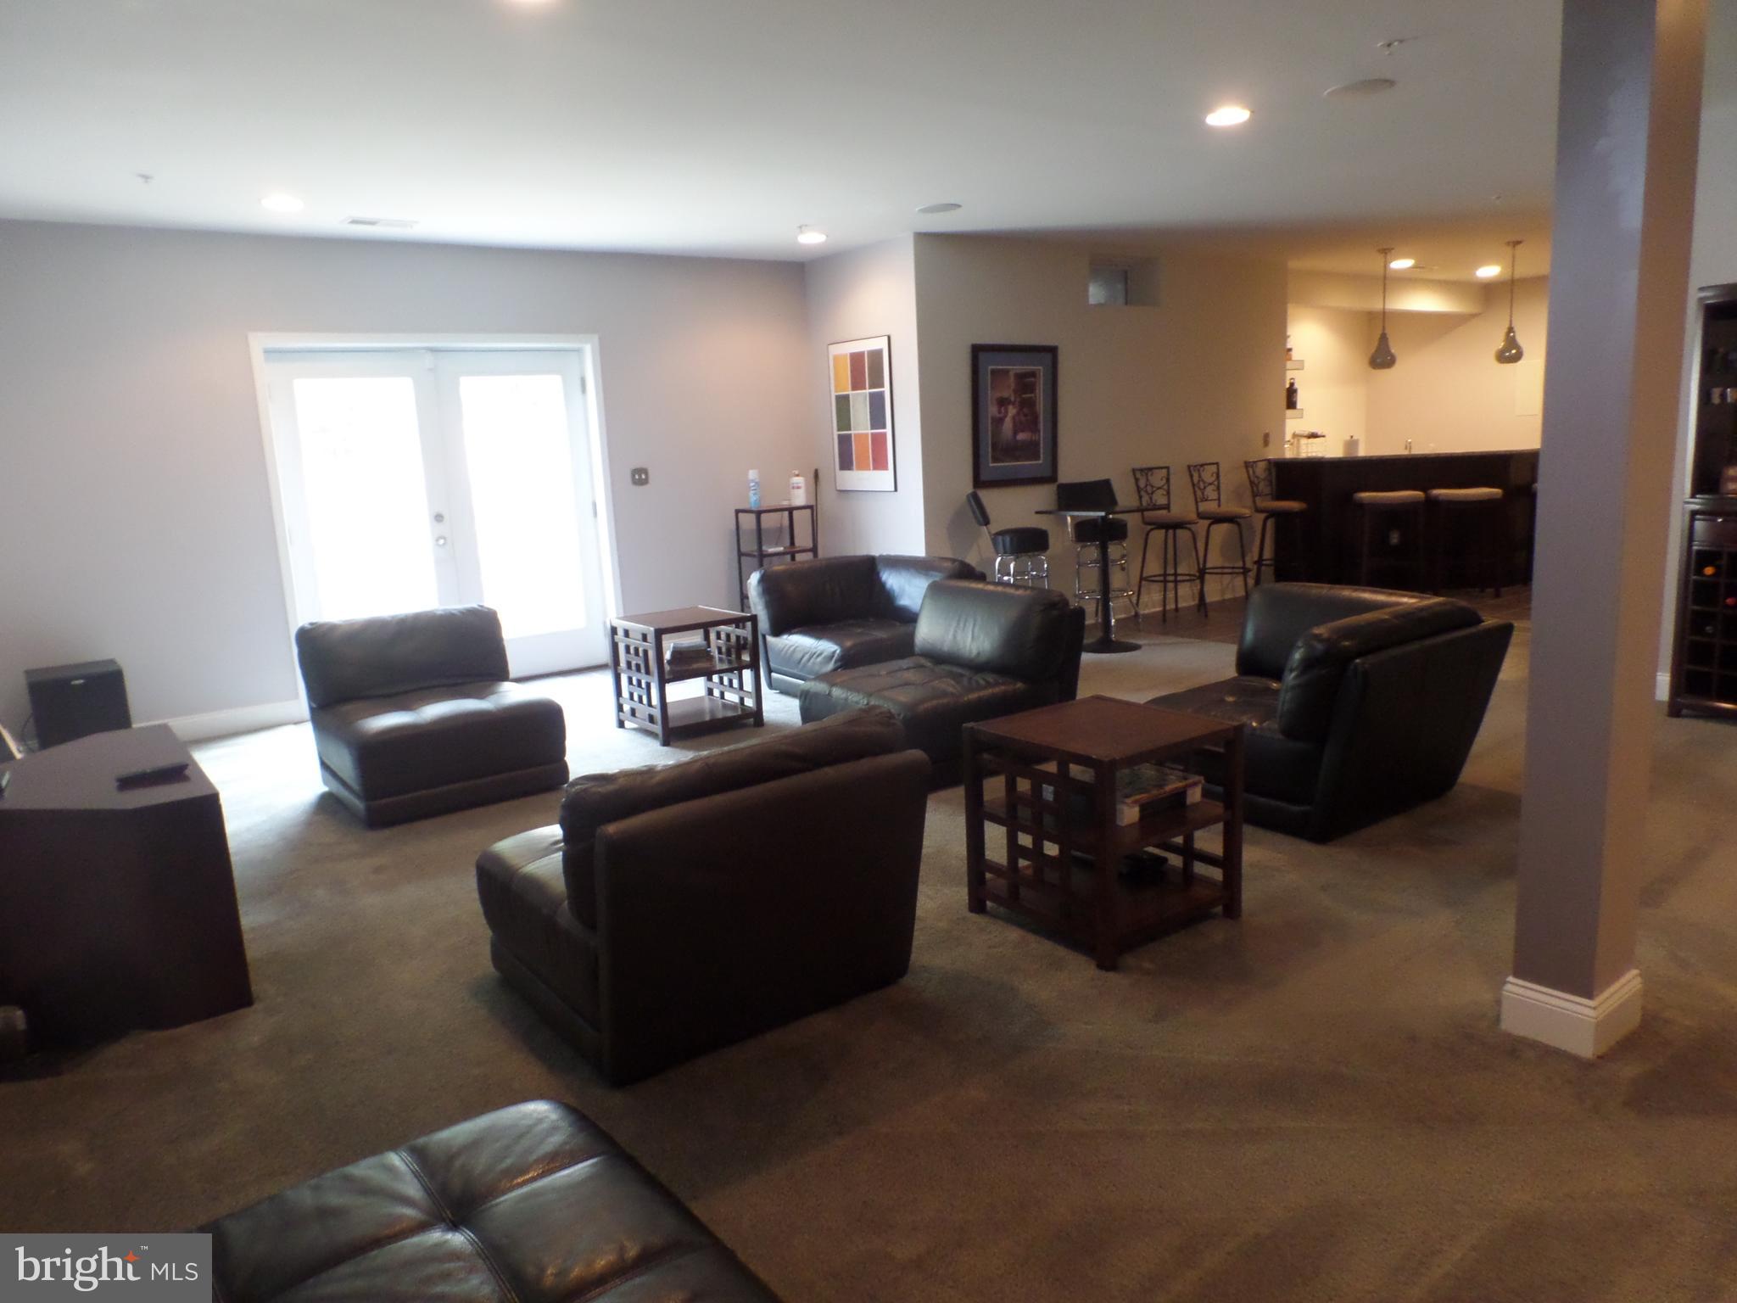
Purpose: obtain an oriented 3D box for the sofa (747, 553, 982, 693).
[{"bbox_3d":[-0.019,-0.161,6.696,0.970,0.720,0.960,-10,12,-34],"label":"sofa"}]

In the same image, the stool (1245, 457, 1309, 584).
[{"bbox_3d":[3.257,-0.973,9.225,0.430,1.110,0.470,-12,14,-41],"label":"stool"}]

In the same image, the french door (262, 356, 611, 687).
[{"bbox_3d":[-2.506,-0.778,7.013,1.860,2.050,0.100,-10,12,-34],"label":"french door"}]

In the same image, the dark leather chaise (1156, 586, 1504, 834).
[{"bbox_3d":[1.712,0.179,4.412,0.980,0.731,0.970,-10,13,-34],"label":"dark leather chaise"}]

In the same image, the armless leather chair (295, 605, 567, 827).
[{"bbox_3d":[-1.937,0.234,5.146,0.859,0.731,1.001,-10,13,-34],"label":"armless leather chair"}]

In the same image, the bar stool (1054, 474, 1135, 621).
[{"bbox_3d":[1.595,-0.648,8.077,0.430,1.055,0.530,-7,11,-20],"label":"bar stool"}]

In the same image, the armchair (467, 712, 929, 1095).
[{"bbox_3d":[-0.470,0.532,3.098,0.859,0.731,0.991,-10,13,-34],"label":"armchair"}]

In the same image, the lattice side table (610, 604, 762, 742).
[{"bbox_3d":[-0.930,0.107,5.896,0.550,0.568,0.550,-10,12,-34],"label":"lattice side table"}]

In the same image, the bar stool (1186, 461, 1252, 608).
[{"bbox_3d":[2.721,-0.884,8.893,0.430,1.110,0.470,-12,14,-41],"label":"bar stool"}]

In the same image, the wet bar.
[{"bbox_3d":[4.537,-1.064,9.417,2.350,1.090,0.850,-2,10,8],"label":"wet bar"}]

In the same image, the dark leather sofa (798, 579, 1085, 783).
[{"bbox_3d":[0.318,0.102,5.228,1.005,0.731,0.852,-10,13,-34],"label":"dark leather sofa"}]

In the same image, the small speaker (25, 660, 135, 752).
[{"bbox_3d":[-3.870,0.335,5.686,0.375,0.480,0.410,-10,12,-34],"label":"small speaker"}]

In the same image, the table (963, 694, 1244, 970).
[{"bbox_3d":[0.668,0.487,3.325,0.540,0.573,0.540,-10,12,-34],"label":"table"}]

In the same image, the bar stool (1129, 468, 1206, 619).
[{"bbox_3d":[2.208,-0.792,8.460,0.420,1.110,0.460,-10,12,-34],"label":"bar stool"}]

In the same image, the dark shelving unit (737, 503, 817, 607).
[{"bbox_3d":[-0.608,-0.504,8.056,0.460,0.970,0.340,-10,12,-34],"label":"dark shelving unit"}]

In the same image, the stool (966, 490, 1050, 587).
[{"bbox_3d":[0.934,-0.533,7.634,0.550,1.055,0.430,-3,10,1],"label":"stool"}]

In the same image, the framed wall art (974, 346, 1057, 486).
[{"bbox_3d":[0.995,-1.577,7.768,0.765,0.930,0.040,-10,12,-34],"label":"framed wall art"}]

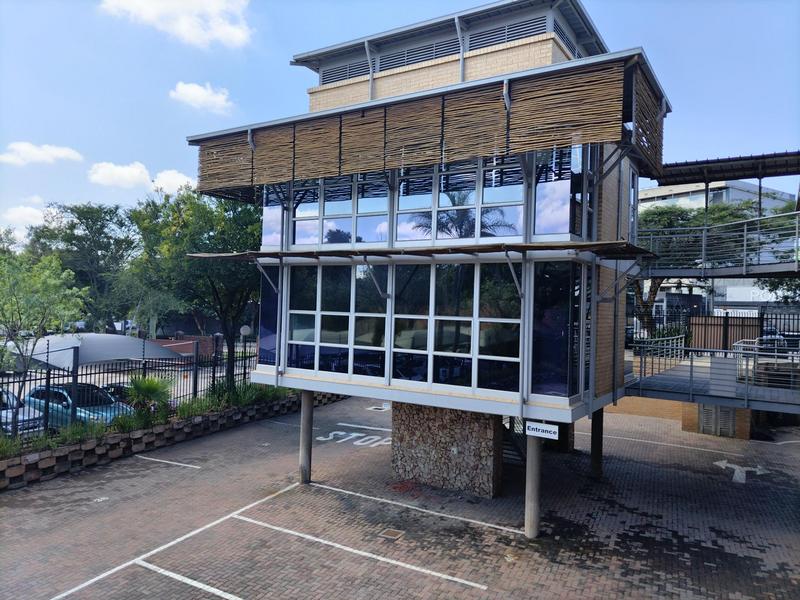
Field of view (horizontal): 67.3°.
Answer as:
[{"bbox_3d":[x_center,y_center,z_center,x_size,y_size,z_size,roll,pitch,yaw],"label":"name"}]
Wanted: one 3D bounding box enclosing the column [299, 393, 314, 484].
[{"bbox_3d":[-2.306,3.310,15.019,0.290,2.480,0.290,1,-1,32],"label":"column"}]

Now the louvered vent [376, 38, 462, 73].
[{"bbox_3d":[0.467,-5.459,13.433,2.140,0.360,0.100,1,-1,32],"label":"louvered vent"}]

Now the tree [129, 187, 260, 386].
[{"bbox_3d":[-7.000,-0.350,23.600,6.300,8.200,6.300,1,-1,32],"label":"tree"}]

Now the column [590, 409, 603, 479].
[{"bbox_3d":[5.335,3.500,16.241,0.290,2.480,0.290,1,-1,32],"label":"column"}]

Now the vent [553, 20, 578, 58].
[{"bbox_3d":[3.423,-5.405,12.548,0.100,0.360,1.560,1,-1,32],"label":"vent"}]

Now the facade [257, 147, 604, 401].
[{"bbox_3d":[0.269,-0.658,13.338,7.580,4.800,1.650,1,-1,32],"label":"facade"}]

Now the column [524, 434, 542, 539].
[{"bbox_3d":[2.645,3.393,11.833,0.290,2.480,0.290,1,-1,32],"label":"column"}]

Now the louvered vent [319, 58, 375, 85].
[{"bbox_3d":[-1.234,-5.483,14.484,1.600,0.360,0.100,1,-1,32],"label":"louvered vent"}]

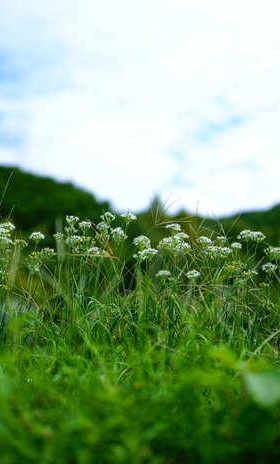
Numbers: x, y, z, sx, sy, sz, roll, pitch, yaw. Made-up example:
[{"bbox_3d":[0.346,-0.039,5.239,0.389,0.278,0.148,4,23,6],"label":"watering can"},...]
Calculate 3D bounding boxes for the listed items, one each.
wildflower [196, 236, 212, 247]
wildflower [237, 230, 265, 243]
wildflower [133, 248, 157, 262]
[{"bbox_3d":[0.190,0.028,2.000,0.046,0.029,0.045,0,0,0],"label":"wildflower"},{"bbox_3d":[0.325,0.013,2.000,0.080,0.034,0.058,0,0,0],"label":"wildflower"},{"bbox_3d":[0.016,0.068,1.950,0.072,0.039,0.058,0,0,0],"label":"wildflower"}]

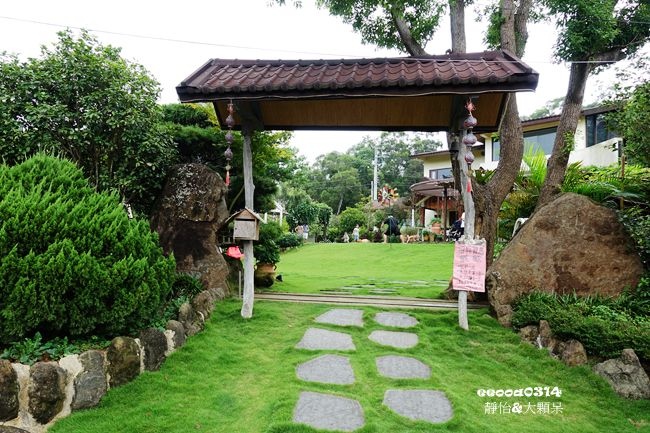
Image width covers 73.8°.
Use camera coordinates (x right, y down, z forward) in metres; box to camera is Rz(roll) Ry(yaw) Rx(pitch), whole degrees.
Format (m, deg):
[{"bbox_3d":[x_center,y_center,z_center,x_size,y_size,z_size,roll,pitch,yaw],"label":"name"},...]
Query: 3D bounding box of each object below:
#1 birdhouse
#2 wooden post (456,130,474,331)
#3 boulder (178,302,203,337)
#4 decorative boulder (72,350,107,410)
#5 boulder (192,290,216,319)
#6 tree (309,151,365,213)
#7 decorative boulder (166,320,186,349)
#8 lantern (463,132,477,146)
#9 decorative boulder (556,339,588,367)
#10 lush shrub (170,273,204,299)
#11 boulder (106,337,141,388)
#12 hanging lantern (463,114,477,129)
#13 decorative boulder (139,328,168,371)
[{"bbox_3d":[-0.853,0.086,4.650,0.380,0.350,0.290,0,-1,8],"label":"birdhouse"},{"bbox_3d":[1.842,0.184,5.700,0.220,2.650,0.190,0,0,0],"label":"wooden post"},{"bbox_3d":[-1.351,1.034,4.350,0.220,0.330,0.260,0,-1,0],"label":"boulder"},{"bbox_3d":[-1.840,1.287,3.400,0.320,0.470,0.360,0,0,14],"label":"decorative boulder"},{"bbox_3d":[-1.766,1.290,6.350,0.340,0.410,0.400,0,0,14],"label":"boulder"},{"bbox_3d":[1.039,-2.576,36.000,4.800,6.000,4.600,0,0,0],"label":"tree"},{"bbox_3d":[-1.388,1.103,4.050,0.180,0.260,0.210,0,-1,0],"label":"decorative boulder"},{"bbox_3d":[1.389,-0.735,4.150,0.130,0.130,0.130,0,-1,0],"label":"lantern"},{"bbox_3d":[2.085,1.146,3.650,0.270,0.240,0.230,0,-1,0],"label":"decorative boulder"},{"bbox_3d":[-1.603,0.804,5.050,0.400,0.310,0.360,0,-1,0],"label":"lush shrub"},{"bbox_3d":[-1.828,1.325,3.930,0.320,0.470,0.380,0,0,14],"label":"boulder"},{"bbox_3d":[1.394,-0.907,4.150,0.130,0.130,0.130,0,-1,0],"label":"hanging lantern"},{"bbox_3d":[-1.409,1.093,3.560,0.220,0.340,0.260,0,-1,0],"label":"decorative boulder"}]

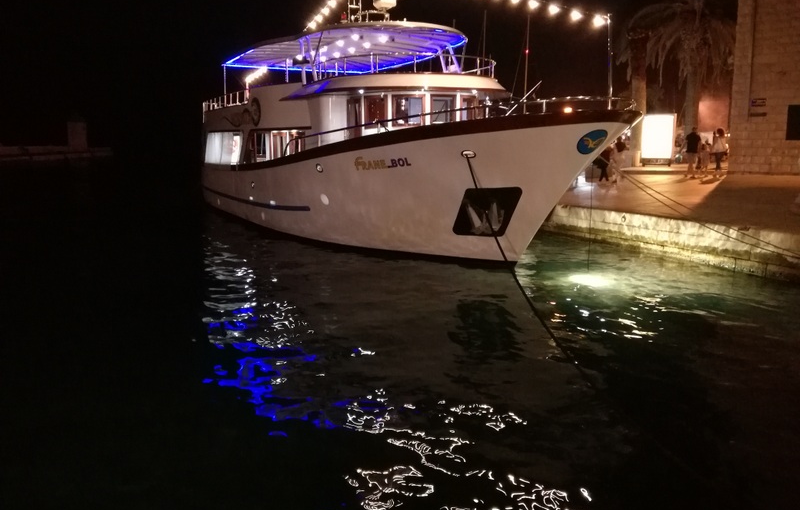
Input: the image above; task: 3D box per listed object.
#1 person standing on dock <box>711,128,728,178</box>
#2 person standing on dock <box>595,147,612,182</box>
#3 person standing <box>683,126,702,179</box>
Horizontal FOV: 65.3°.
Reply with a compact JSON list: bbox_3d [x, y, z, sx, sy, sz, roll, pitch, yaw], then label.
[{"bbox_3d":[11.051,-3.499,21.452,0.540,1.680,0.400,3,11,20],"label":"person standing on dock"},{"bbox_3d":[6.842,-3.161,20.775,0.520,1.420,0.420,-6,12,-30],"label":"person standing on dock"},{"bbox_3d":[10.127,-3.511,21.447,0.600,1.740,0.420,3,11,20],"label":"person standing"}]

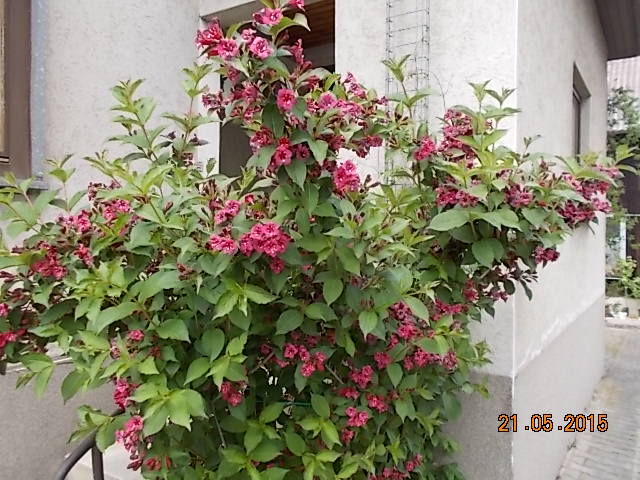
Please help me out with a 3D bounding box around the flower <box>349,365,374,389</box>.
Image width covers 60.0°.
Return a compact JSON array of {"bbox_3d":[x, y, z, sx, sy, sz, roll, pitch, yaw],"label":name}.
[{"bbox_3d":[0.114,0.374,1.520,0.068,0.062,0.050,0,0,2],"label":"flower"}]

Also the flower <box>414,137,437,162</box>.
[{"bbox_3d":[0.295,-0.256,1.550,0.061,0.067,0.050,0,-4,16],"label":"flower"}]

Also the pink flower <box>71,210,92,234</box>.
[{"bbox_3d":[-0.623,-0.046,1.450,0.055,0.060,0.049,0,0,-17],"label":"pink flower"}]

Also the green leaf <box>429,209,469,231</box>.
[{"bbox_3d":[0.342,-0.053,1.480,0.118,0.058,0.018,-23,-41,-7],"label":"green leaf"}]

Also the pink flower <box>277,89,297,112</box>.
[{"bbox_3d":[-0.082,-0.340,1.350,0.046,0.056,0.041,0,0,-2],"label":"pink flower"}]

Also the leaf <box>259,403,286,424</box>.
[{"bbox_3d":[-0.134,0.491,1.570,0.091,0.039,0.020,-37,-25,-27],"label":"leaf"}]

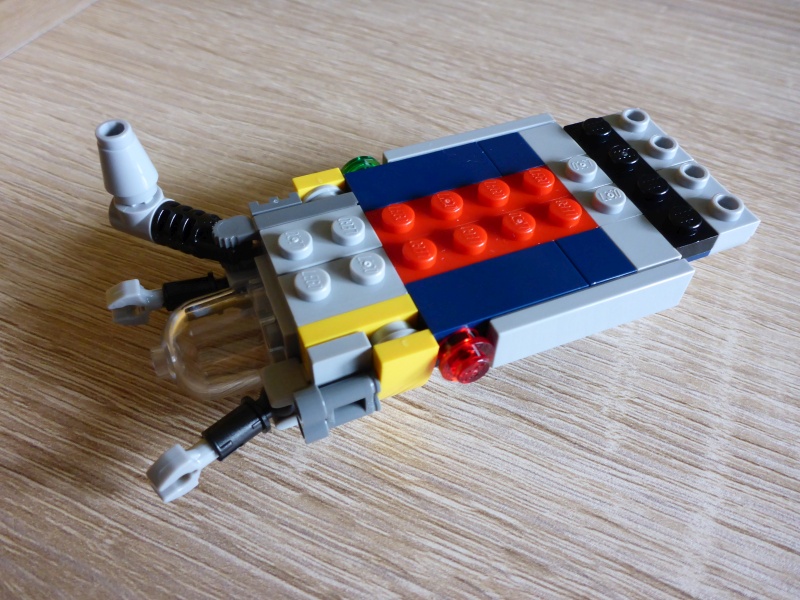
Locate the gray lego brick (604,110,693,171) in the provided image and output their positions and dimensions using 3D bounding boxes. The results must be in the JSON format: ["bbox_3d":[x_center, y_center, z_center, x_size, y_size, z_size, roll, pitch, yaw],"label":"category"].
[{"bbox_3d":[0.043,-0.027,0.113,0.008,0.006,0.016,-17,53,-14],"label":"gray lego brick"}]

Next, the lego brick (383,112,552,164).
[{"bbox_3d":[0.012,-0.026,0.115,0.032,0.008,0.003,-17,53,-16],"label":"lego brick"}]

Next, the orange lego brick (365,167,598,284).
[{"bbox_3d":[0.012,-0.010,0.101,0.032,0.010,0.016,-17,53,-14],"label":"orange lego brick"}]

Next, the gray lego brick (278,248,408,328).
[{"bbox_3d":[-0.008,-0.001,0.091,0.016,0.007,0.010,-17,53,-16],"label":"gray lego brick"}]

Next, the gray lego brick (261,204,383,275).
[{"bbox_3d":[-0.012,-0.008,0.096,0.016,0.007,0.010,-17,53,-16],"label":"gray lego brick"}]

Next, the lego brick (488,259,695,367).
[{"bbox_3d":[0.027,0.002,0.093,0.032,0.008,0.003,-17,53,-14],"label":"lego brick"}]

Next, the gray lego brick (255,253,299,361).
[{"bbox_3d":[-0.017,0.001,0.095,0.003,0.008,0.016,-17,53,-16],"label":"gray lego brick"}]

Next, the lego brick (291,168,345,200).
[{"bbox_3d":[-0.013,-0.017,0.109,0.008,0.008,0.003,-17,53,-14],"label":"lego brick"}]

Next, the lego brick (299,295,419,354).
[{"bbox_3d":[-0.005,0.005,0.089,0.016,0.008,0.003,-17,53,-16],"label":"lego brick"}]

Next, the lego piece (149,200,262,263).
[{"bbox_3d":[-0.030,-0.010,0.102,0.018,0.007,0.007,22,53,16],"label":"lego piece"}]

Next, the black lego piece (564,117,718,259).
[{"bbox_3d":[0.038,-0.019,0.106,0.008,0.005,0.032,-17,53,-14],"label":"black lego piece"}]

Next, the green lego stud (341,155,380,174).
[{"bbox_3d":[-0.007,-0.021,0.111,0.008,0.008,0.005,-17,53,-14],"label":"green lego stud"}]

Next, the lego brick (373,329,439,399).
[{"bbox_3d":[0.001,0.009,0.086,0.008,0.008,0.003,-17,53,-16],"label":"lego brick"}]

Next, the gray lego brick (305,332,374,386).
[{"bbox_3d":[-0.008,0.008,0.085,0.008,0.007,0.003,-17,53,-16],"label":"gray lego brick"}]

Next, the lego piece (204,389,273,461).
[{"bbox_3d":[-0.021,0.017,0.088,0.010,0.005,0.005,-34,59,-27],"label":"lego piece"}]

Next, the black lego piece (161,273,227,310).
[{"bbox_3d":[-0.032,-0.002,0.103,0.010,0.005,0.005,-16,53,-15],"label":"black lego piece"}]

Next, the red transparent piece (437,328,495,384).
[{"bbox_3d":[0.009,0.008,0.087,0.008,0.008,0.005,-17,53,-14],"label":"red transparent piece"}]

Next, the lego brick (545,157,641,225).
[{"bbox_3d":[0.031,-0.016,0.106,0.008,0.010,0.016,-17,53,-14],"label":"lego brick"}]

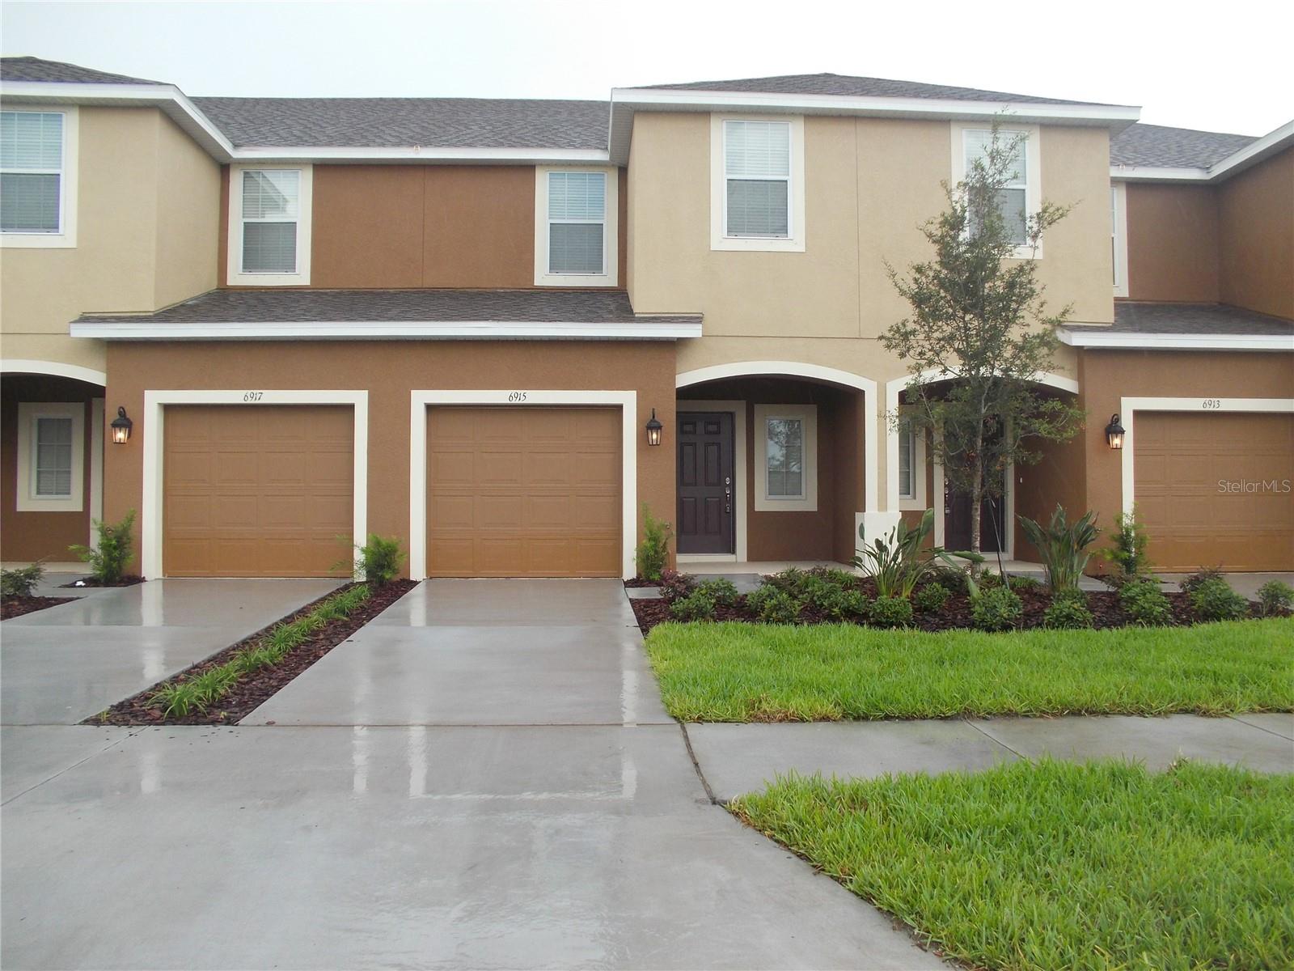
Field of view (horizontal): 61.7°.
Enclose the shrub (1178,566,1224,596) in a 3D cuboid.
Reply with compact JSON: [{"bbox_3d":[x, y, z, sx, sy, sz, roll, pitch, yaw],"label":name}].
[{"bbox_3d":[5.907,1.028,11.544,0.509,0.344,0.500,0,-1,-3],"label":"shrub"}]

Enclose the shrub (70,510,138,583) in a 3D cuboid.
[{"bbox_3d":[-6.326,0.718,12.620,0.720,0.840,0.600,0,-2,-3],"label":"shrub"}]

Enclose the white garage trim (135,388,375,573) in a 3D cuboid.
[{"bbox_3d":[-4.756,-0.006,13.143,2.700,2.300,0.170,0,-2,-3],"label":"white garage trim"}]

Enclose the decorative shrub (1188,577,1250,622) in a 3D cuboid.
[{"bbox_3d":[5.423,1.078,10.274,0.530,0.430,0.500,0,-2,-3],"label":"decorative shrub"}]

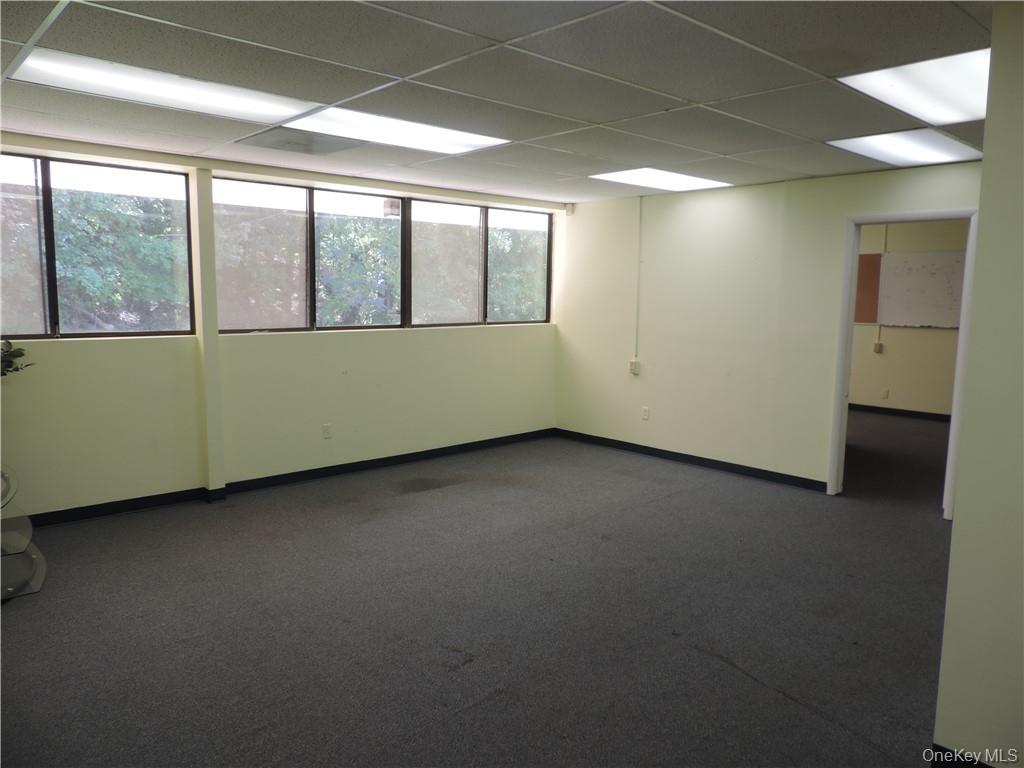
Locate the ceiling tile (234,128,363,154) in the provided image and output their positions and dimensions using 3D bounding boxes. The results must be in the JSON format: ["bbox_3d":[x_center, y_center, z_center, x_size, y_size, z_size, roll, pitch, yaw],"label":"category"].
[{"bbox_3d":[-1.232,-1.467,4.263,0.594,0.020,0.594,-6,11,-41],"label":"ceiling tile"}]

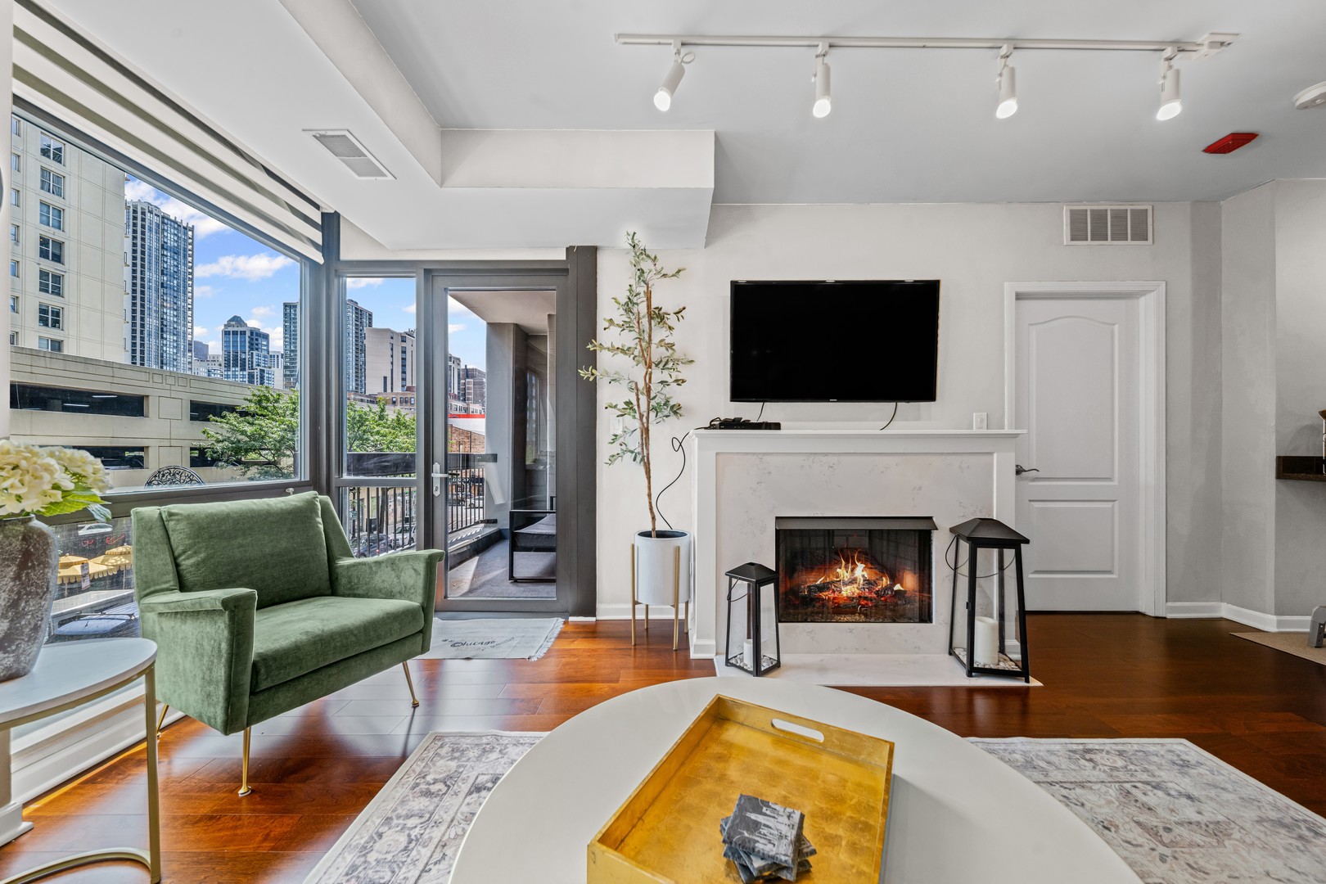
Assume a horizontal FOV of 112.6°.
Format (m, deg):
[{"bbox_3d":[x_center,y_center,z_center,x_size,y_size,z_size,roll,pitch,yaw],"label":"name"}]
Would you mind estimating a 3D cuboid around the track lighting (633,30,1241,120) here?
[{"bbox_3d":[0.985,-1.370,1.675,2.310,0.280,0.130,0,0,-1],"label":"track lighting"}]

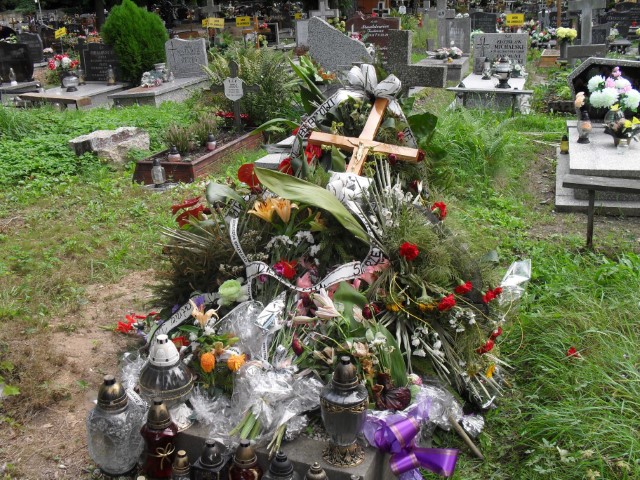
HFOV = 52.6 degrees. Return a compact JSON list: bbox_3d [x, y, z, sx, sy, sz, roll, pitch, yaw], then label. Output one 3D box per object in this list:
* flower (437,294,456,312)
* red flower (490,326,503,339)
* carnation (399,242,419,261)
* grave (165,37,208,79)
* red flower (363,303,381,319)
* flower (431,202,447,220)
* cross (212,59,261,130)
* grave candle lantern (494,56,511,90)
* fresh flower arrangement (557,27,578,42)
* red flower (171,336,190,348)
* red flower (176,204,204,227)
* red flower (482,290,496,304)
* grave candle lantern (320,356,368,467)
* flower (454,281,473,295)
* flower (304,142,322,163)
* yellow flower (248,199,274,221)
[{"bbox_3d":[0.475,0.240,2.430,0.066,0.058,0.066,4,20,11],"label":"flower"},{"bbox_3d":[0.698,0.366,2.560,0.046,0.046,0.048,6,21,16],"label":"red flower"},{"bbox_3d":[0.380,0.049,2.780,0.080,0.072,0.065,1,22,8],"label":"carnation"},{"bbox_3d":[-1.898,-2.580,9.200,0.610,0.530,0.100,5,22,16],"label":"grave"},{"bbox_3d":[0.216,0.296,2.720,0.072,0.060,0.065,0,22,5],"label":"red flower"},{"bbox_3d":[0.553,-0.133,3.020,0.070,0.085,0.070,2,22,10],"label":"flower"},{"bbox_3d":[-0.868,-1.490,6.650,0.500,0.690,0.060,5,22,17],"label":"cross"},{"bbox_3d":[2.376,-2.162,8.335,0.212,0.370,0.212,6,21,14],"label":"grave candle lantern"},{"bbox_3d":[4.571,-3.820,12.000,0.370,0.270,0.300,6,23,19],"label":"fresh flower arrangement"},{"bbox_3d":[-0.582,0.428,2.700,0.075,0.045,0.065,-7,22,-13],"label":"red flower"},{"bbox_3d":[-0.560,-0.106,2.800,0.110,0.085,0.090,-4,21,-11],"label":"red flower"},{"bbox_3d":[0.676,0.229,2.580,0.053,0.048,0.053,6,21,15],"label":"red flower"},{"bbox_3d":[0.071,0.475,1.817,0.135,0.335,0.135,1,21,2],"label":"grave candle lantern"},{"bbox_3d":[0.559,0.185,2.520,0.065,0.048,0.060,5,21,13],"label":"flower"},{"bbox_3d":[-0.035,-0.473,3.500,0.095,0.100,0.080,-2,21,0],"label":"flower"},{"bbox_3d":[-0.246,-0.124,2.720,0.100,0.095,0.090,-2,21,-5],"label":"yellow flower"}]

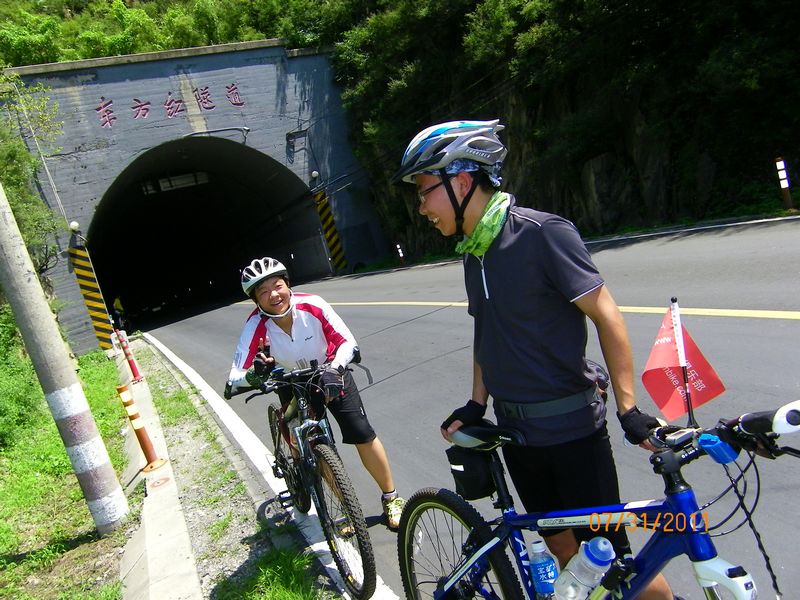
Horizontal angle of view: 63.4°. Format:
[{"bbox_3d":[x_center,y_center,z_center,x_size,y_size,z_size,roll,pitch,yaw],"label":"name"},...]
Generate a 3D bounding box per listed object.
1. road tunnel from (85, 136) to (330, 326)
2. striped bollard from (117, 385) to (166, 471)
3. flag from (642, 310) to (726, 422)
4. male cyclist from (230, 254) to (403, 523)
[{"bbox_3d":[-7.363,-2.678,23.857,8.587,6.177,2.500,-21,9,-32],"label":"road tunnel"},{"bbox_3d":[-2.153,1.045,5.354,0.215,0.720,0.215,-22,8,-18],"label":"striped bollard"},{"bbox_3d":[0.511,0.116,1.180,0.146,0.203,0.090,-15,8,14],"label":"flag"},{"bbox_3d":[-0.466,0.497,3.146,0.640,1.461,0.720,-18,8,-12],"label":"male cyclist"}]

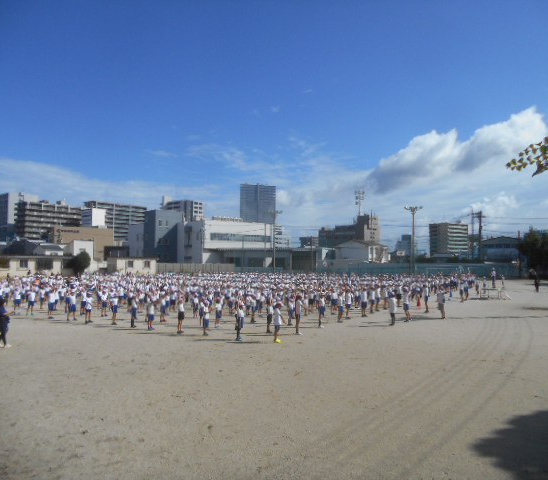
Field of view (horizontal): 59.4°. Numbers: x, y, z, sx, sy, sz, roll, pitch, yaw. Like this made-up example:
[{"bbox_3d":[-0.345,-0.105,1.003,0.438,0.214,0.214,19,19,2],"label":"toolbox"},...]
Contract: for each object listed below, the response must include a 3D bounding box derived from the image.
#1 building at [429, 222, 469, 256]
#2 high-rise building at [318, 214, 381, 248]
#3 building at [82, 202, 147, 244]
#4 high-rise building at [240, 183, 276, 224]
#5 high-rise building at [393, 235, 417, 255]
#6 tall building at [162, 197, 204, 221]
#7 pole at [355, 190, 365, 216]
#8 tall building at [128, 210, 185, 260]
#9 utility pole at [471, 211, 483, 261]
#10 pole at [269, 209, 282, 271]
[{"bbox_3d":[133.043,2.175,365.980,26.000,28.714,15.500,2,-2,-35],"label":"building"},{"bbox_3d":[56.119,-0.116,358.044,16.500,31.815,45.000,2,-3,-38],"label":"high-rise building"},{"bbox_3d":[-106.074,-4.809,322.940,12.500,36.799,41.000,-1,-2,33],"label":"building"},{"bbox_3d":[-19.493,-21.839,608.723,40.000,91.839,24.000,1,-2,-18],"label":"high-rise building"},{"bbox_3d":[126.436,7.938,459.817,9.000,23.670,18.000,2,-3,-40],"label":"high-rise building"},{"bbox_3d":[-62.220,-5.757,332.356,27.000,39.877,11.000,-1,-2,33],"label":"tall building"},{"bbox_3d":[61.034,-26.135,343.135,6.500,18.477,5.000,0,-2,10],"label":"pole"},{"bbox_3d":[-21.277,0.426,88.267,8.500,10.960,6.300,-2,-3,45],"label":"tall building"},{"bbox_3d":[35.203,0.518,83.040,2.000,11.087,0.900,0,-2,10],"label":"utility pole"},{"bbox_3d":[0.161,0.570,60.017,1.750,8.956,0.800,0,-2,0],"label":"pole"}]

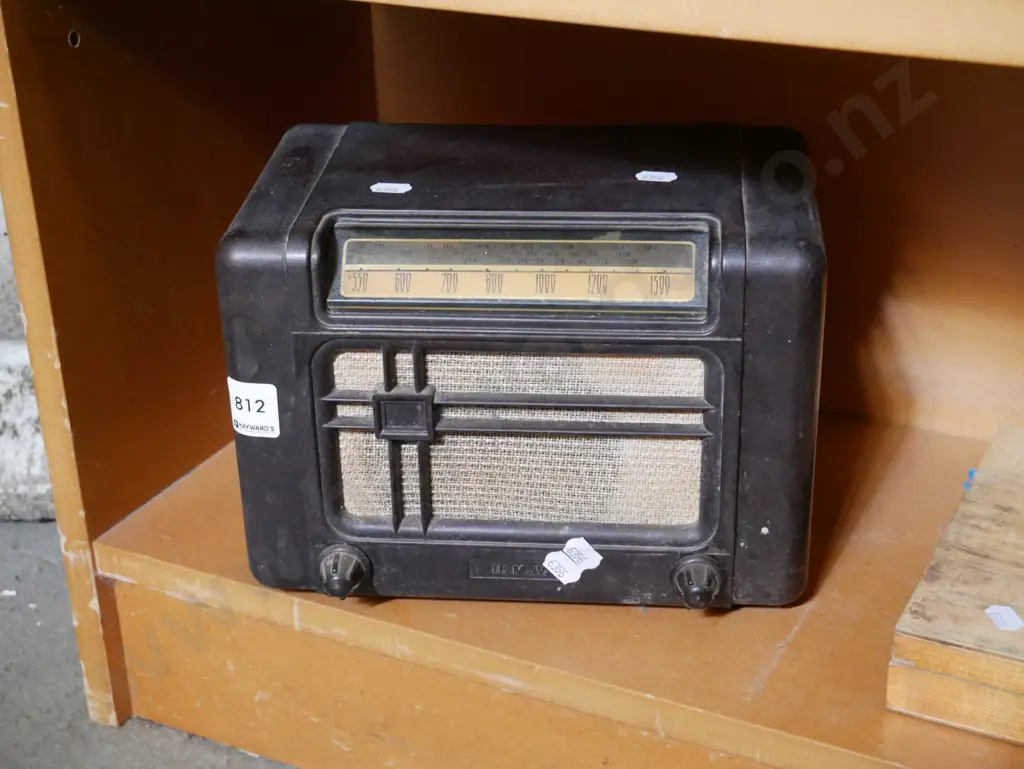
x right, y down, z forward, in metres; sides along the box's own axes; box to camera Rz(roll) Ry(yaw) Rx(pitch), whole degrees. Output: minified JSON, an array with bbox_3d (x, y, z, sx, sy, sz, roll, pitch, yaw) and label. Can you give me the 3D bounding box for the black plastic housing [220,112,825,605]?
[{"bbox_3d":[0.014,-0.015,1.077,0.356,0.241,0.229,1,27,5],"label":"black plastic housing"}]

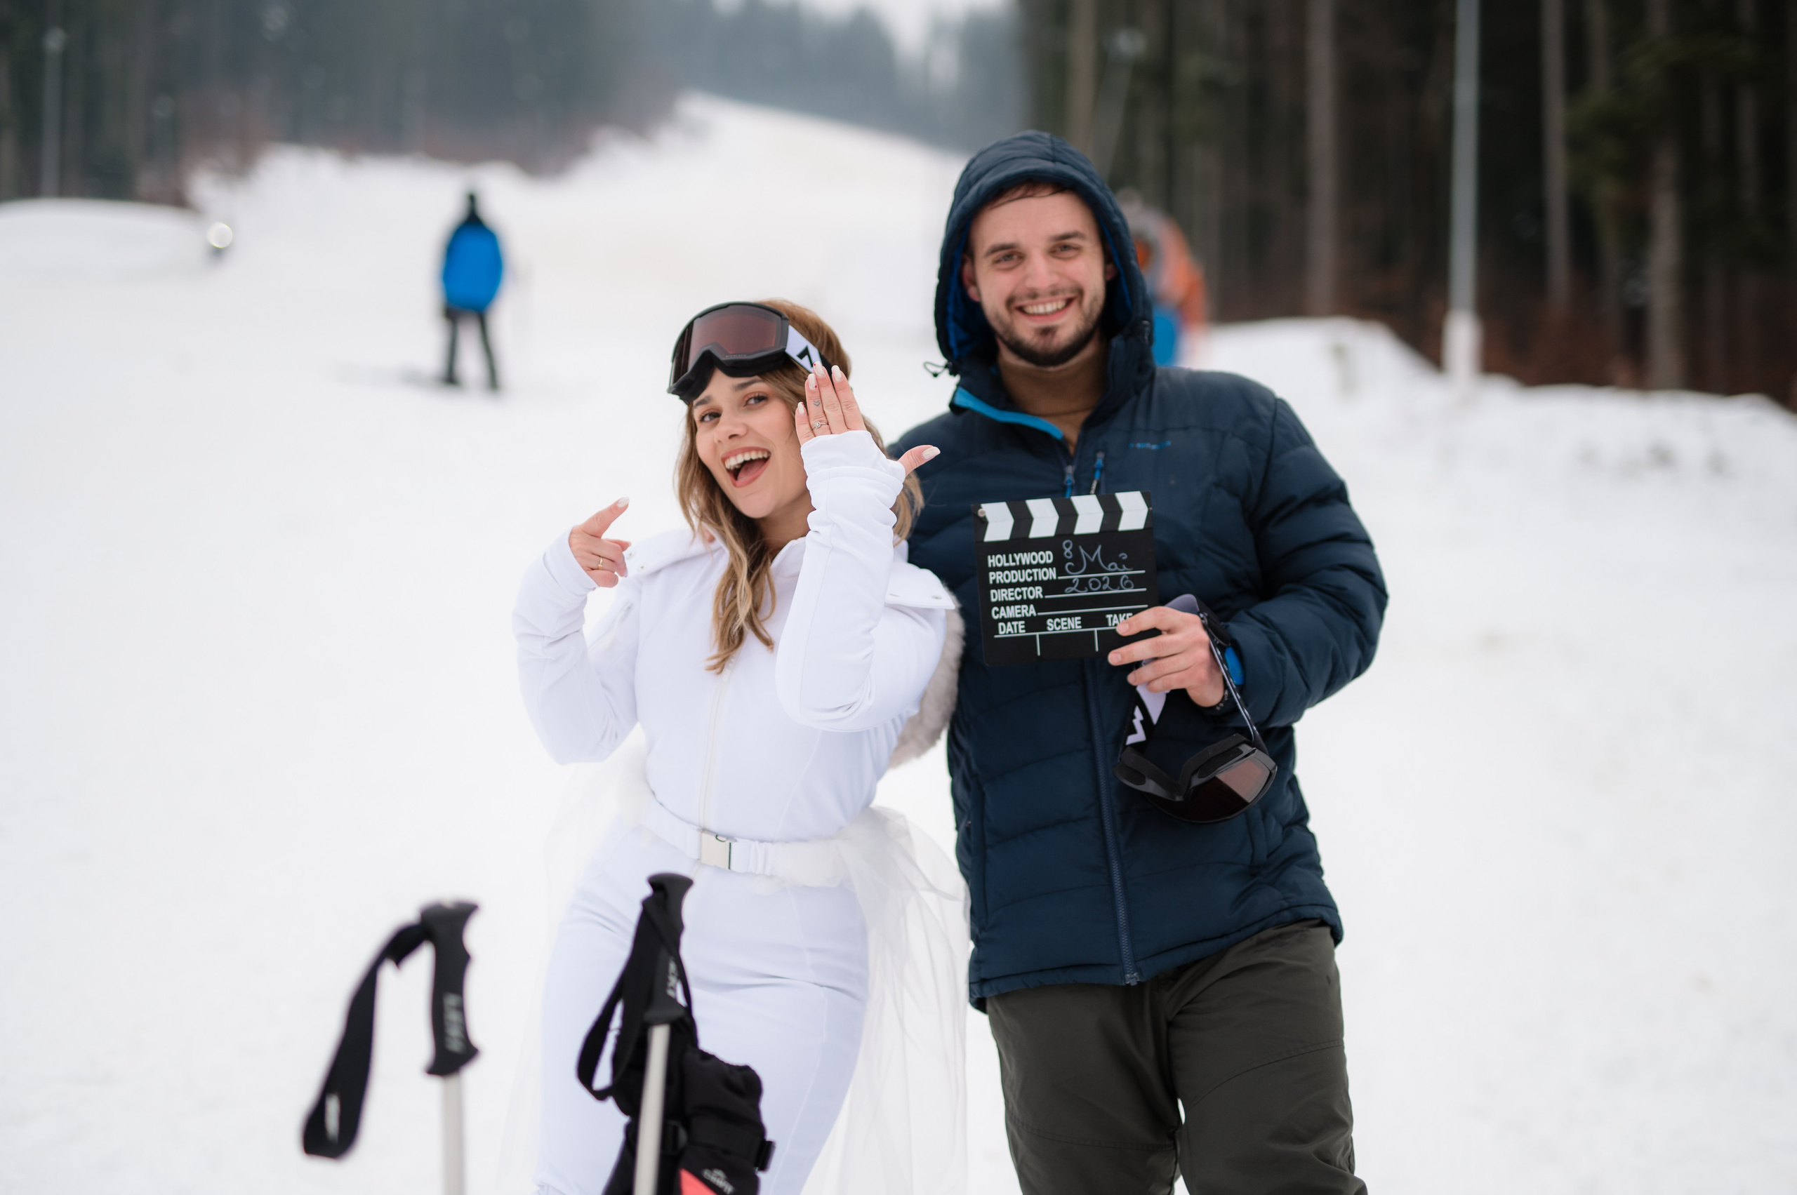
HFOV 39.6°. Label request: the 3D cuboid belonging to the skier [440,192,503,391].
[{"bbox_3d":[-3.860,-2.780,22.600,0.550,1.780,0.420,0,1,-23],"label":"skier"}]

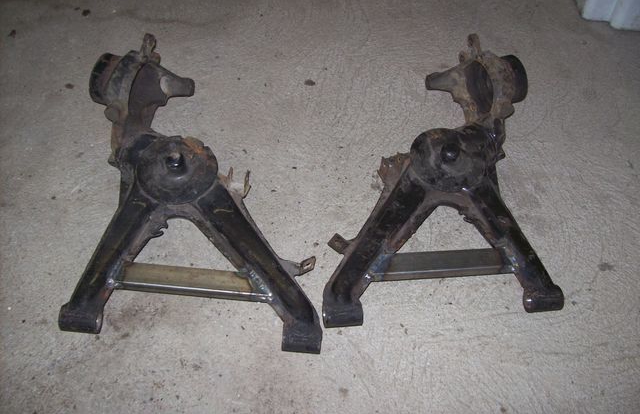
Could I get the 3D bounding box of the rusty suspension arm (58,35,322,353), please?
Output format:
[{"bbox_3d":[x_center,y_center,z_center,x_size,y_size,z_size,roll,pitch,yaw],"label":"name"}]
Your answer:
[{"bbox_3d":[-0.225,-0.076,1.191,0.465,0.157,0.642,3,52,-1],"label":"rusty suspension arm"}]

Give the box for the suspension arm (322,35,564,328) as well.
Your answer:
[{"bbox_3d":[0.214,-0.095,1.230,0.446,0.157,0.627,-1,52,-4],"label":"suspension arm"}]

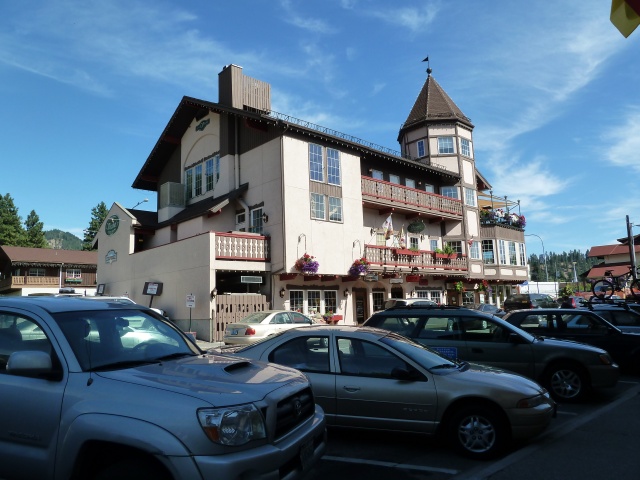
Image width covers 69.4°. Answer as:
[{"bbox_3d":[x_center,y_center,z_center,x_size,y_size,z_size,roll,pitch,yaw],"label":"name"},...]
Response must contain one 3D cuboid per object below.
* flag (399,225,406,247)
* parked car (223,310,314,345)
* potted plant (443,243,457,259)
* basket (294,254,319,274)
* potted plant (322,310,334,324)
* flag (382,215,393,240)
[{"bbox_3d":[4.717,-0.171,26.267,0.200,1.300,0.460,6,-11,-44],"label":"flag"},{"bbox_3d":[-1.373,3.568,18.571,4.550,1.430,1.750,6,-11,-43],"label":"parked car"},{"bbox_3d":[8.562,0.694,30.557,0.800,0.950,0.600,6,-11,-44],"label":"potted plant"},{"bbox_3d":[-0.650,1.132,22.258,1.100,1.028,1.050,-2,-8,0],"label":"basket"},{"bbox_3d":[0.416,3.845,22.547,0.500,0.780,0.500,6,-11,-44],"label":"potted plant"},{"bbox_3d":[3.733,-0.664,25.563,0.250,1.409,0.750,6,-11,-43],"label":"flag"}]

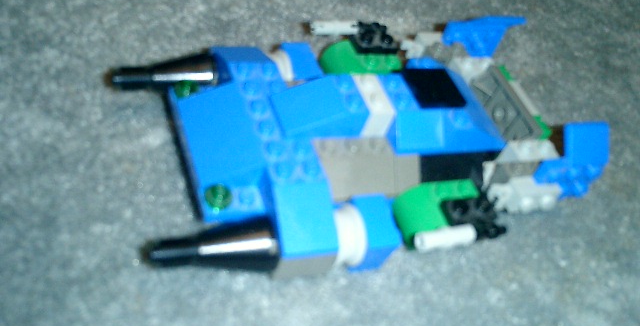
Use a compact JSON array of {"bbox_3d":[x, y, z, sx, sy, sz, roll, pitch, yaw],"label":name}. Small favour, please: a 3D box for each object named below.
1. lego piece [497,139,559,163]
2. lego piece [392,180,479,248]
[{"bbox_3d":[0.066,-0.001,0.214,0.016,0.011,0.008,-4,52,-26],"label":"lego piece"},{"bbox_3d":[0.036,0.014,0.196,0.024,0.011,0.016,-4,52,-26],"label":"lego piece"}]

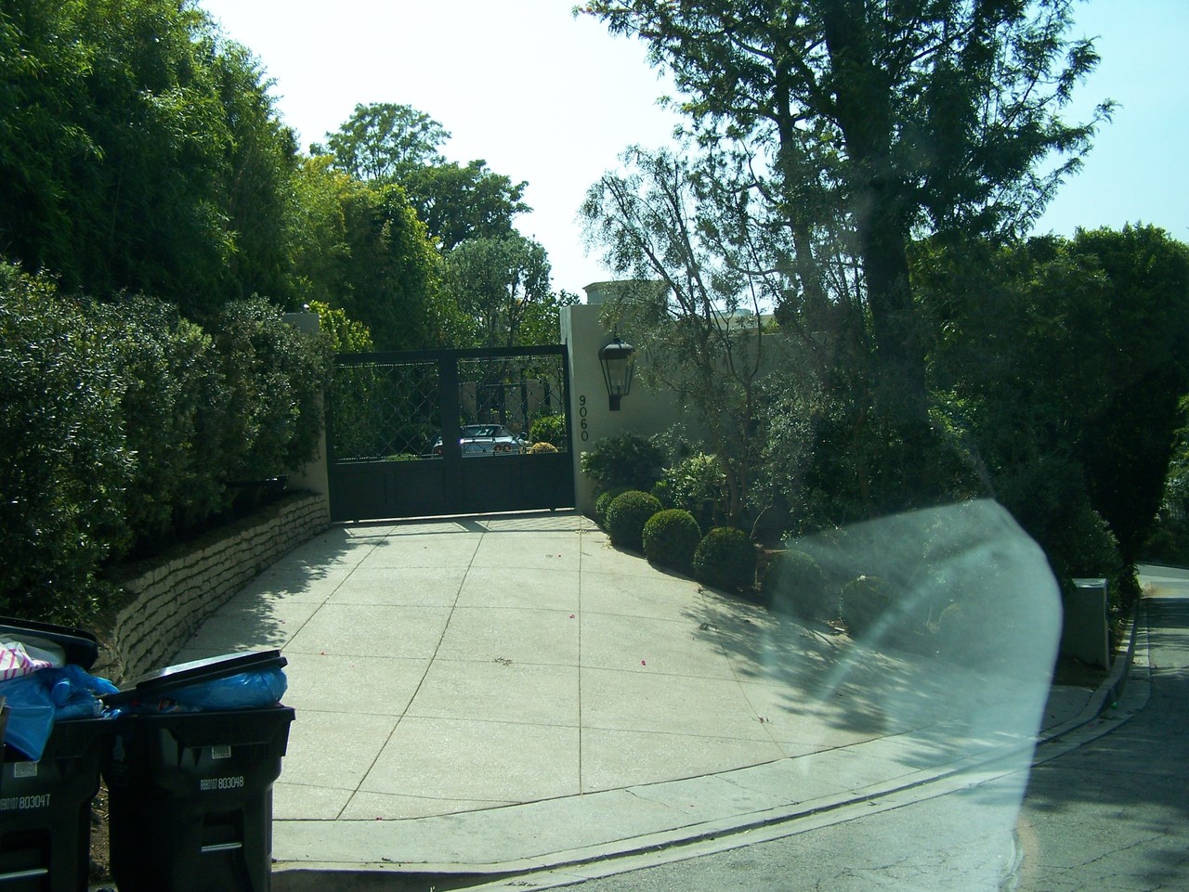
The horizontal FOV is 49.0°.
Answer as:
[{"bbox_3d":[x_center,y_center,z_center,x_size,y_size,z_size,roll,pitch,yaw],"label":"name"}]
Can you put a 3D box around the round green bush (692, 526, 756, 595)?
[{"bbox_3d":[1.554,1.361,15.550,0.750,0.780,0.750,-2,-4,0],"label":"round green bush"}]

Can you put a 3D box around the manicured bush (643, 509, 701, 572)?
[{"bbox_3d":[0.986,1.205,16.600,0.740,0.790,0.740,-2,-4,0],"label":"manicured bush"}]

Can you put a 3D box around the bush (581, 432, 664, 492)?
[{"bbox_3d":[0.419,0.346,18.700,1.200,1.150,1.100,-2,-4,0],"label":"bush"}]

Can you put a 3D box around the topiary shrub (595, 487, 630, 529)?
[{"bbox_3d":[0.293,0.872,18.300,0.620,0.640,0.620,-2,-4,0],"label":"topiary shrub"}]

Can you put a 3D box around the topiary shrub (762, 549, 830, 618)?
[{"bbox_3d":[2.241,1.542,14.550,0.750,0.770,0.750,-2,-4,0],"label":"topiary shrub"}]

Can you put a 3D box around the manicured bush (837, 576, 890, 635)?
[{"bbox_3d":[2.841,1.676,13.700,0.660,0.700,0.660,-2,-4,0],"label":"manicured bush"}]

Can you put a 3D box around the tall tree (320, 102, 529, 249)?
[{"bbox_3d":[-6.269,-6.186,47.000,7.600,12.400,7.200,-2,-4,0],"label":"tall tree"}]

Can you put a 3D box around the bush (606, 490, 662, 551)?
[{"bbox_3d":[0.529,1.008,17.500,0.750,0.800,0.750,-2,-4,0],"label":"bush"}]

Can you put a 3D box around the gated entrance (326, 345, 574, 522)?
[{"bbox_3d":[-2.154,-0.195,19.600,3.700,2.500,0.120,-2,-4,-6],"label":"gated entrance"}]

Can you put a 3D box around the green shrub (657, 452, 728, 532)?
[{"bbox_3d":[1.303,0.624,17.200,0.980,1.150,0.950,-2,-4,0],"label":"green shrub"}]

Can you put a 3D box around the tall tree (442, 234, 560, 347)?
[{"bbox_3d":[-2.356,-2.504,32.000,3.100,5.400,3.000,-2,-4,0],"label":"tall tree"}]

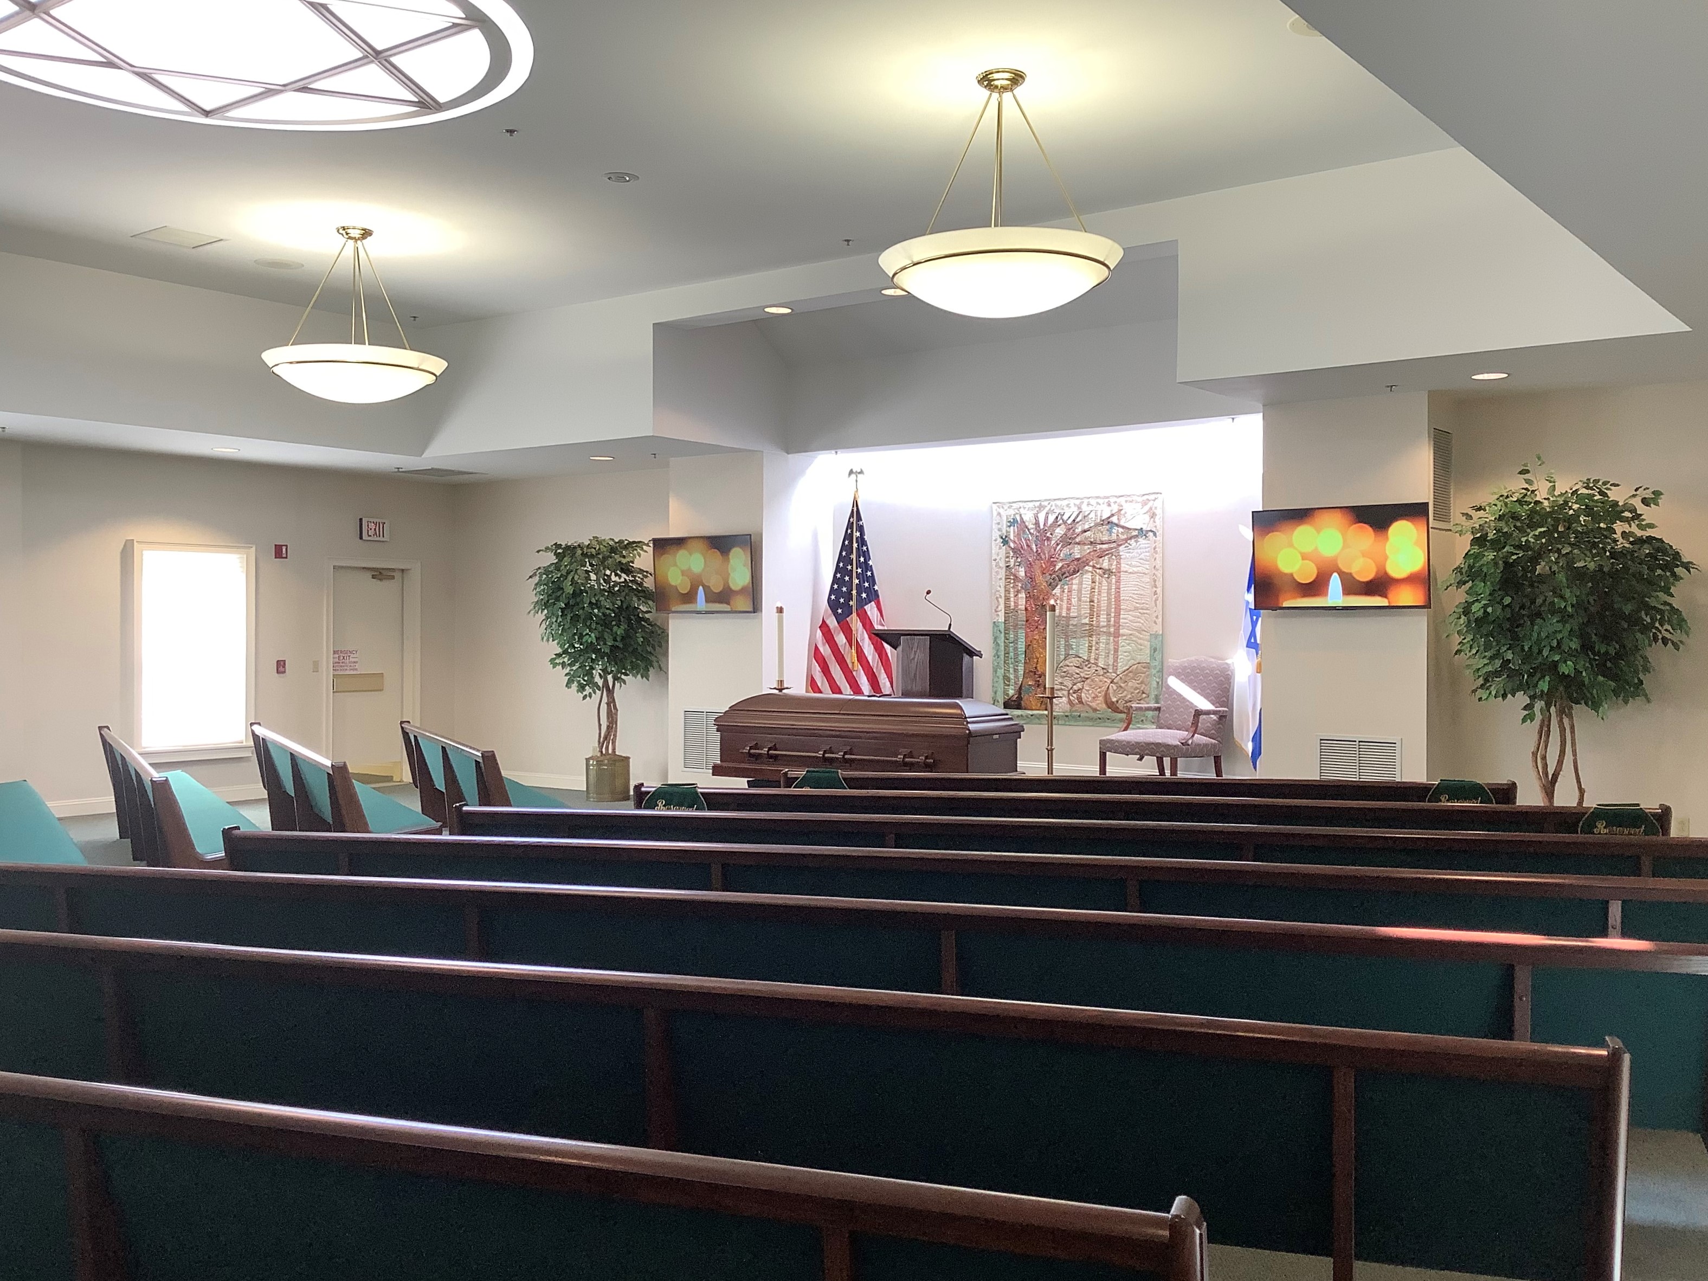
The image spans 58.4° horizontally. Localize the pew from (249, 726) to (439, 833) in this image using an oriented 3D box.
[{"bbox_3d":[-3.330,1.045,9.740,0.620,0.840,4.000,0,0,-27],"label":"pew"}]

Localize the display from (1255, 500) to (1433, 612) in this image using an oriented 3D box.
[{"bbox_3d":[3.370,-0.572,10.625,1.235,0.710,0.070,1,6,37],"label":"display"}]

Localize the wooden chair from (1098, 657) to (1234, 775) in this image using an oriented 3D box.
[{"bbox_3d":[2.389,0.670,11.848,0.730,1.060,0.690,0,1,-42],"label":"wooden chair"}]

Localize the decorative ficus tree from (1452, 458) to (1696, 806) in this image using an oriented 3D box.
[{"bbox_3d":[4.390,0.206,9.400,1.420,2.580,1.380,0,0,35],"label":"decorative ficus tree"}]

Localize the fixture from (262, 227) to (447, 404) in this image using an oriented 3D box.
[{"bbox_3d":[-3.405,-2.216,10.470,1.210,1.166,1.210,0,0,0],"label":"fixture"}]

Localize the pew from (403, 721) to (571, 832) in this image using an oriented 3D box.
[{"bbox_3d":[-2.705,1.070,10.958,0.620,0.850,3.187,0,1,-26],"label":"pew"}]

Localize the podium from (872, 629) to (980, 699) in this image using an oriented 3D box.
[{"bbox_3d":[0.572,0.533,11.998,0.700,1.240,0.500,0,0,35],"label":"podium"}]

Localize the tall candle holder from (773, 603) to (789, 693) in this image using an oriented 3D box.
[{"bbox_3d":[-0.550,0.598,11.560,0.260,1.760,0.260,0,0,35],"label":"tall candle holder"}]

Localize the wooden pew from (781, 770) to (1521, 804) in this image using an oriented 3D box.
[{"bbox_3d":[1.534,1.111,8.380,3.861,0.850,0.620,0,0,7],"label":"wooden pew"}]

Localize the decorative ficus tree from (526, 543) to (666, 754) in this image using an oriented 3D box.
[{"bbox_3d":[-2.358,0.073,14.040,1.180,2.021,1.120,0,0,0],"label":"decorative ficus tree"}]

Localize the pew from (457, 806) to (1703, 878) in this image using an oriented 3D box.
[{"bbox_3d":[0.807,1.060,5.735,4.650,0.840,0.620,0,0,12],"label":"pew"}]

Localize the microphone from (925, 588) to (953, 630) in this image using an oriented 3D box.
[{"bbox_3d":[0.637,-0.236,11.500,0.230,0.320,0.100,1,1,37],"label":"microphone"}]

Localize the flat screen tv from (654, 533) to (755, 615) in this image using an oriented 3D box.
[{"bbox_3d":[-1.384,-0.605,14.019,1.235,0.710,0.070,1,6,37],"label":"flat screen tv"}]

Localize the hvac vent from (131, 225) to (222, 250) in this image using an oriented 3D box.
[{"bbox_3d":[-4.700,-2.804,10.660,0.450,0.030,0.450,0,0,35],"label":"hvac vent"}]

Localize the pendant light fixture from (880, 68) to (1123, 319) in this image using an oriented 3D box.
[{"bbox_3d":[0.728,-2.201,7.570,1.210,1.166,1.210,0,0,0],"label":"pendant light fixture"}]

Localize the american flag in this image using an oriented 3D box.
[{"bbox_3d":[0.010,-0.184,13.050,0.750,2.030,0.380,0,0,35],"label":"american flag"}]

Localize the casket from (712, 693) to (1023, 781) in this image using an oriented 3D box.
[{"bbox_3d":[0.070,0.675,10.504,2.130,0.570,0.700,1,1,37],"label":"casket"}]

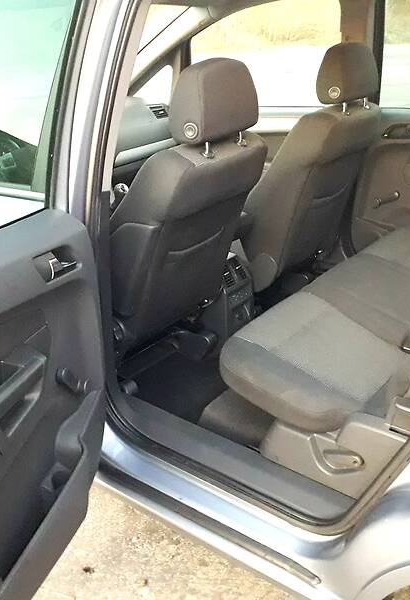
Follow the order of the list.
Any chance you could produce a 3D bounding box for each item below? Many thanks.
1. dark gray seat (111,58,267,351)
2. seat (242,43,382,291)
[{"bbox_3d":[-0.185,-0.258,1.902,0.740,0.900,0.520,17,31,35],"label":"dark gray seat"},{"bbox_3d":[0.272,-0.504,2.400,0.740,0.900,0.520,17,31,35],"label":"seat"}]

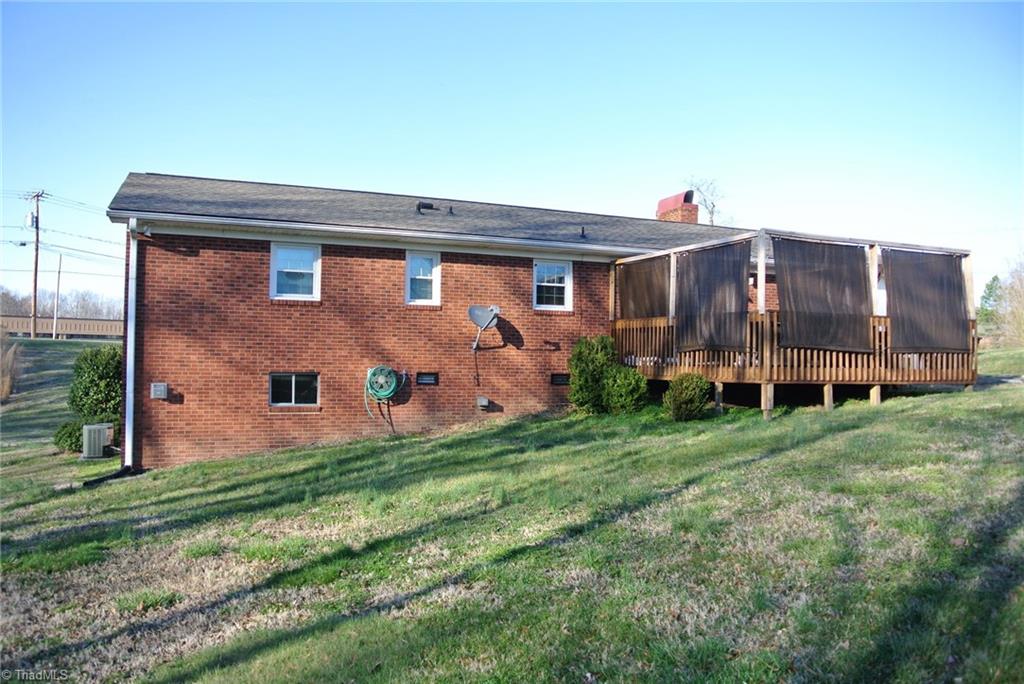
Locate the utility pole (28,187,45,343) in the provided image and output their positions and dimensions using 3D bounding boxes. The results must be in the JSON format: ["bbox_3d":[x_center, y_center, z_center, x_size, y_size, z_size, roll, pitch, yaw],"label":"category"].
[{"bbox_3d":[-32.797,-5.346,53.000,2.200,10.300,0.650,-1,-2,44],"label":"utility pole"}]

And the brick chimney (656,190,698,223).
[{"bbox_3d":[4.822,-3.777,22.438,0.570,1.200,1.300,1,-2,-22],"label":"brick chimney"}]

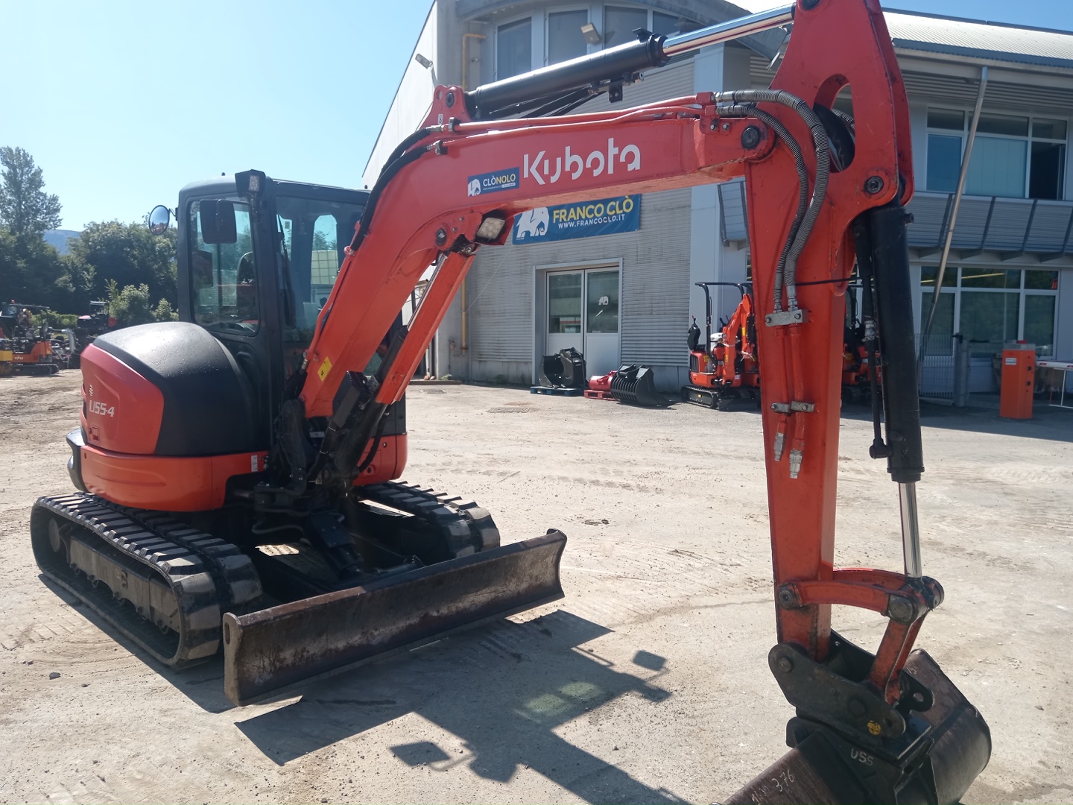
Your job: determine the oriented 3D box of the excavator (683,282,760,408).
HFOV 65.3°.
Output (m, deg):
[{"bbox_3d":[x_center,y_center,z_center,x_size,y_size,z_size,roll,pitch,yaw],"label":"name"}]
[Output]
[{"bbox_3d":[3.417,-1.087,15.400,0.800,2.240,1.900,-1,5,-21],"label":"excavator"}]

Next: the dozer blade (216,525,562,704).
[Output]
[{"bbox_3d":[-0.590,0.992,4.187,1.960,0.390,0.200,-5,7,-45],"label":"dozer blade"}]

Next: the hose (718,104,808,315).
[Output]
[{"bbox_3d":[0.686,-0.597,2.563,0.310,0.650,0.100,5,7,44],"label":"hose"}]

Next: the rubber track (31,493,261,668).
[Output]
[{"bbox_3d":[-2.352,0.923,4.844,0.400,0.520,2.480,-5,7,-45],"label":"rubber track"}]

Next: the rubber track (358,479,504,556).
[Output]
[{"bbox_3d":[-1.249,0.820,5.942,0.400,0.520,2.480,-5,7,-45],"label":"rubber track"}]

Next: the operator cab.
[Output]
[{"bbox_3d":[-1.687,-0.606,5.780,0.980,1.660,1.380,-5,7,-45],"label":"operator cab"}]

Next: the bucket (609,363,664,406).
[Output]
[{"bbox_3d":[1.929,-0.300,15.350,0.780,0.730,0.850,-2,5,-30],"label":"bucket"}]

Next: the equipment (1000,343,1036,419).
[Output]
[{"bbox_3d":[7.365,-0.327,12.800,0.360,1.150,0.340,-2,5,-27],"label":"equipment"}]

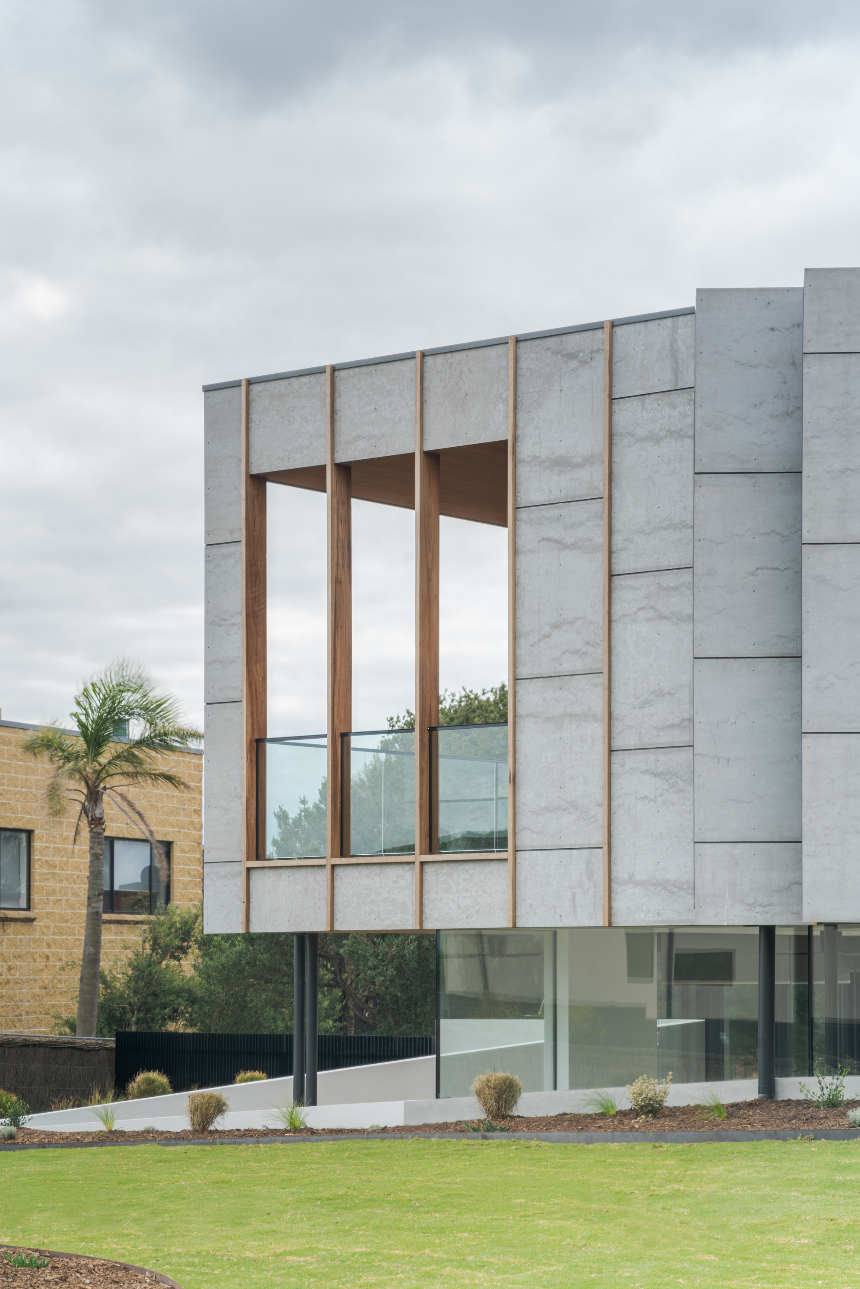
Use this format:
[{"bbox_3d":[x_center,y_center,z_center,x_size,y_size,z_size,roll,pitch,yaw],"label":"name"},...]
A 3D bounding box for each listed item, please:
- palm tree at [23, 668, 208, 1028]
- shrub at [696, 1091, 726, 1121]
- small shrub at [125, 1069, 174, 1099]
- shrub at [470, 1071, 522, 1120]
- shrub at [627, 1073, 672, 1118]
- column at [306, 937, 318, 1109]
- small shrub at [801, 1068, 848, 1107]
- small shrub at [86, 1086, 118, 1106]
[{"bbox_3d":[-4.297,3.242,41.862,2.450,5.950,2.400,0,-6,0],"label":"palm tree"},{"bbox_3d":[1.802,2.950,19.454,0.182,0.188,0.200,0,-6,0],"label":"shrub"},{"bbox_3d":[-2.358,3.731,25.610,0.358,0.297,0.370,0,-6,0],"label":"small shrub"},{"bbox_3d":[0.449,3.075,20.784,0.355,0.323,0.340,0,-6,0],"label":"shrub"},{"bbox_3d":[1.434,2.948,19.897,0.277,0.290,0.290,0,-6,0],"label":"shrub"},{"bbox_3d":[-0.881,2.827,22.754,0.088,1.350,0.088,0,-6,0],"label":"column"},{"bbox_3d":[2.493,2.805,19.257,0.258,0.249,0.280,0,-6,0],"label":"small shrub"},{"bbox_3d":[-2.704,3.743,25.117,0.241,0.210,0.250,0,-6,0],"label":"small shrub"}]

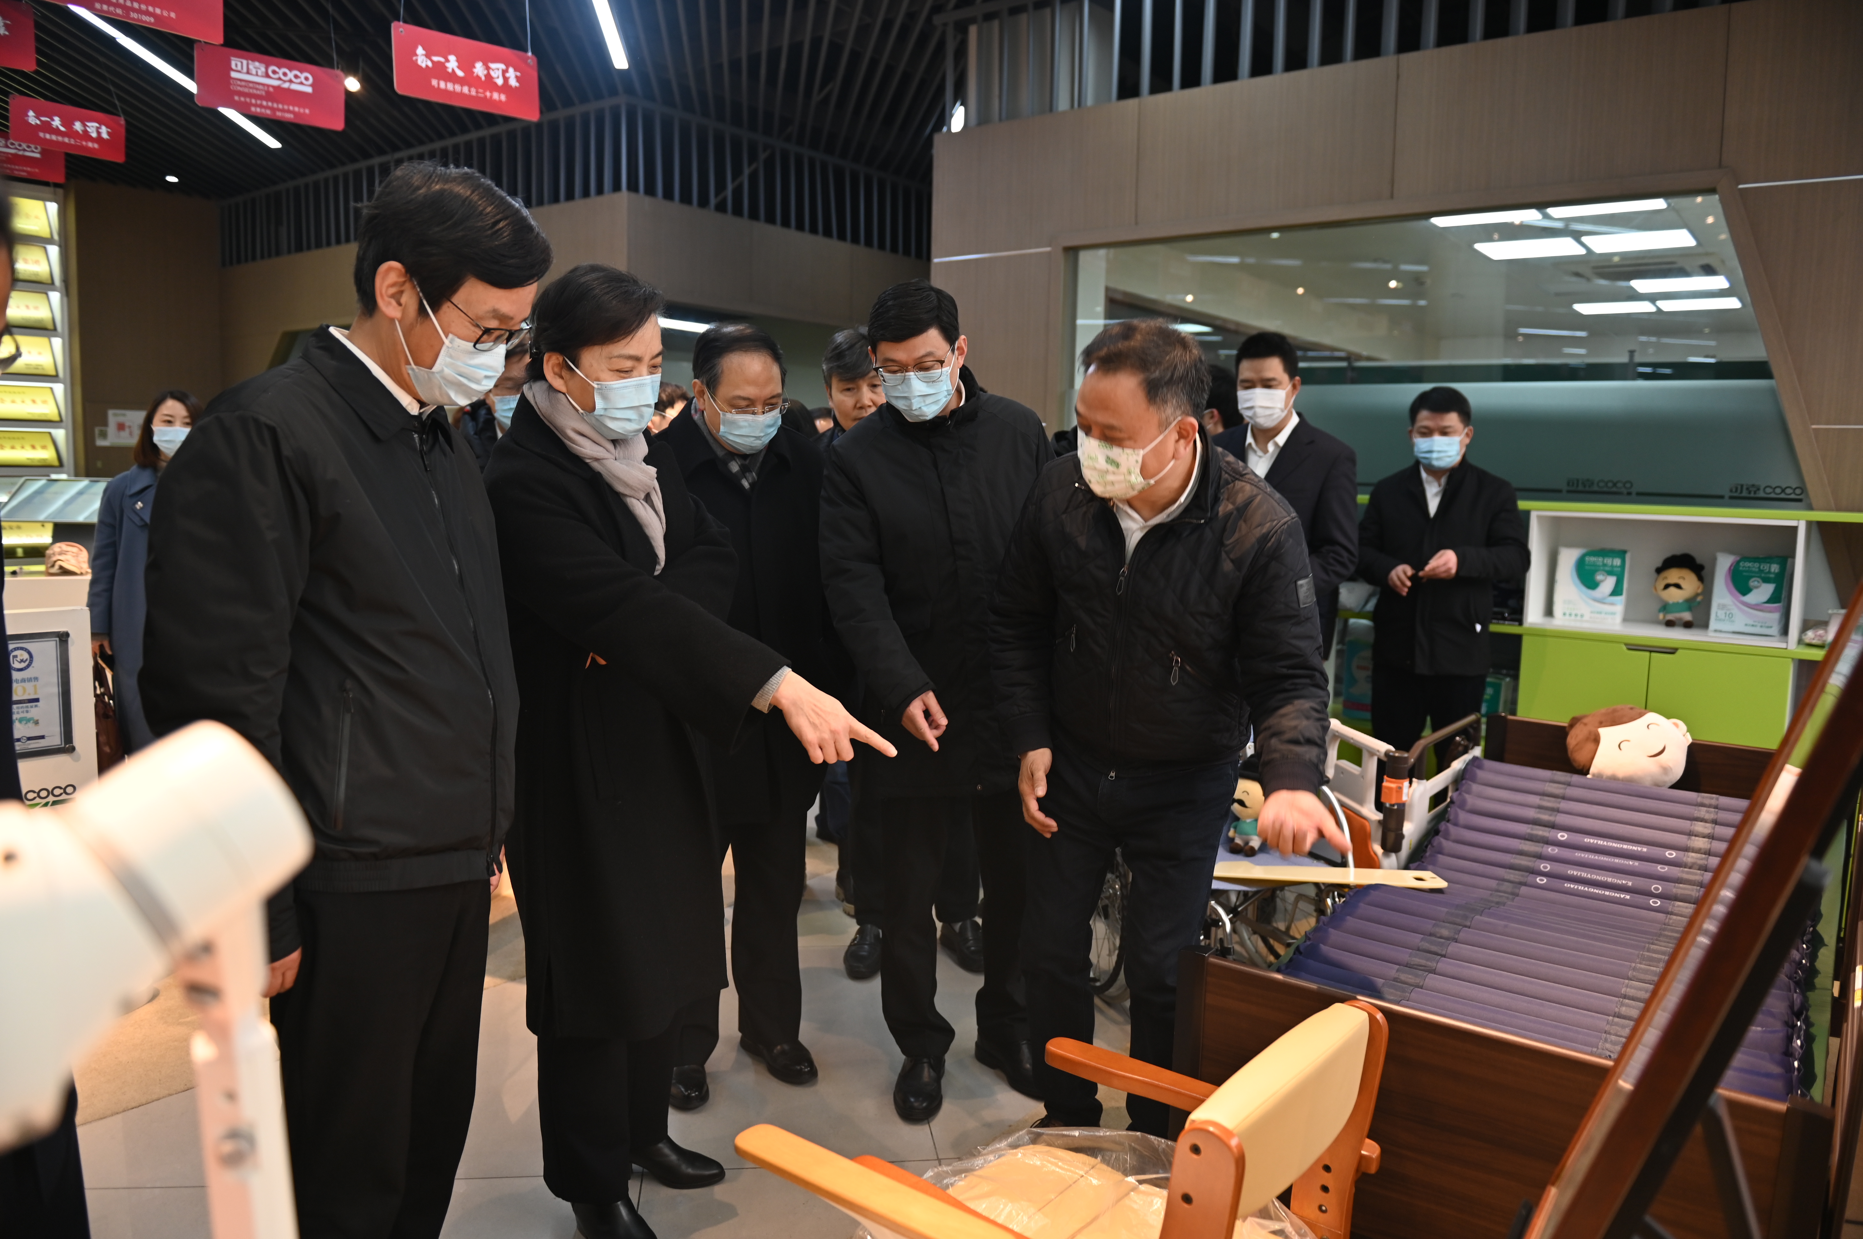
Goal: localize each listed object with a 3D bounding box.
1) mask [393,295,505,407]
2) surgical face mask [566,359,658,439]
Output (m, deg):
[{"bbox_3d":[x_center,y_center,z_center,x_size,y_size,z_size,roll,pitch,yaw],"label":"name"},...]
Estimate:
[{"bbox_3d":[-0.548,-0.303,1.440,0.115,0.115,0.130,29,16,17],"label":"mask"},{"bbox_3d":[-0.502,-0.346,1.960,0.090,0.110,0.145,24,16,29],"label":"surgical face mask"}]

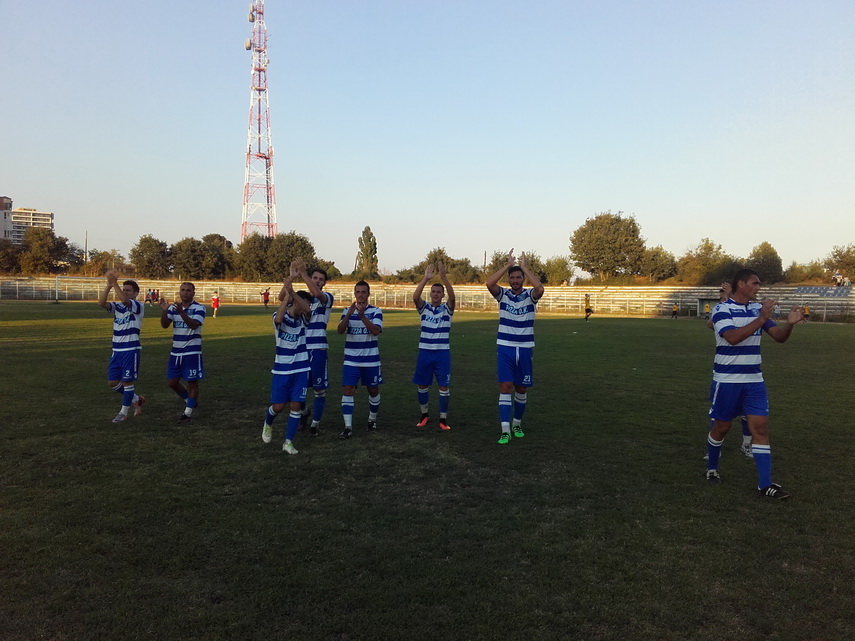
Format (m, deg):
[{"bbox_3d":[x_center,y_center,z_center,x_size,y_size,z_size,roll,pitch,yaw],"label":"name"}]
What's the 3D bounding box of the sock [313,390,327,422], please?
[{"bbox_3d":[-1.220,0.977,8.650,0.125,0.380,0.135,1,2,8],"label":"sock"}]

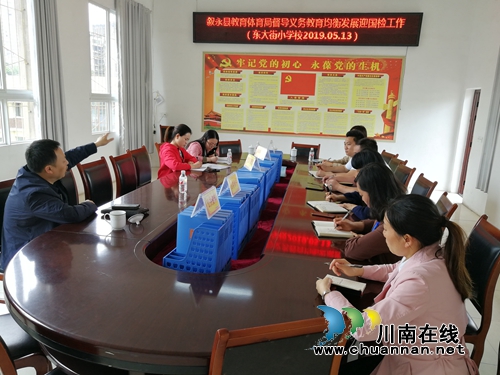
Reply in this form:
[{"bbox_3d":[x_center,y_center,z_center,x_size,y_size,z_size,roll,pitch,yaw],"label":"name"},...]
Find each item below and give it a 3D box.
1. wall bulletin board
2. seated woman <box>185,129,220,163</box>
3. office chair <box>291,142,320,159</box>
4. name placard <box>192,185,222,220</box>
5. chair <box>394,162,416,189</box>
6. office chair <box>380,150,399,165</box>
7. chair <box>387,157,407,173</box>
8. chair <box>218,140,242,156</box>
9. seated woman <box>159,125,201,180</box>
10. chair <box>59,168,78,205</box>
[{"bbox_3d":[0.921,-1.757,7.537,3.812,1.550,0.040,5,13,9],"label":"wall bulletin board"},{"bbox_3d":[-0.712,-0.161,5.018,0.700,1.180,0.500,9,14,29],"label":"seated woman"},{"bbox_3d":[0.803,-0.177,5.904,0.480,0.960,0.560,6,13,17],"label":"office chair"},{"bbox_3d":[-0.206,0.069,1.915,0.086,0.116,0.200,5,13,12],"label":"name placard"},{"bbox_3d":[1.359,0.218,4.120,0.550,0.927,0.440,3,13,2],"label":"chair"},{"bbox_3d":[1.584,-0.005,5.277,0.560,0.960,0.480,2,12,-1],"label":"office chair"},{"bbox_3d":[1.480,0.115,4.606,0.550,0.927,0.440,3,13,4],"label":"chair"},{"bbox_3d":[-0.260,-0.211,5.738,0.440,0.927,0.550,-3,14,-24],"label":"chair"},{"bbox_3d":[-0.707,-0.107,4.466,0.720,1.240,0.500,5,13,9],"label":"seated woman"},{"bbox_3d":[-1.288,0.343,3.054,0.550,0.927,0.440,5,13,9],"label":"chair"}]

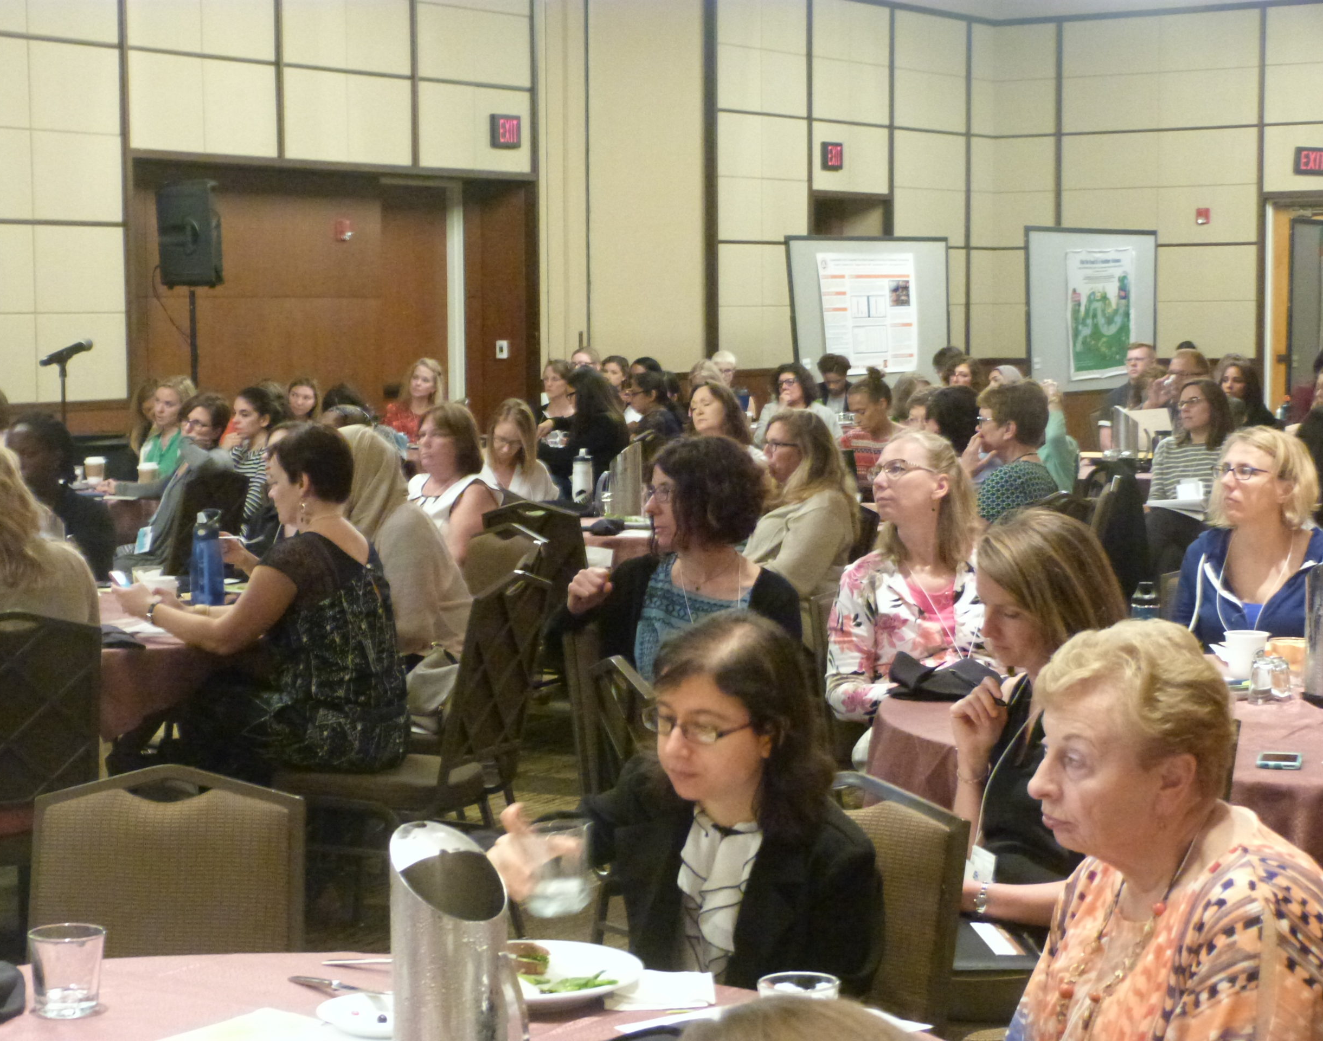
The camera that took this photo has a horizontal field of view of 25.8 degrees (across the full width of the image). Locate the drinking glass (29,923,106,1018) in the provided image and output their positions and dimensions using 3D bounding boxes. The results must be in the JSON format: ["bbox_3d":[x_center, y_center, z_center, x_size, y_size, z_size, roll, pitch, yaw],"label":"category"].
[{"bbox_3d":[-0.705,0.534,3.421,0.090,0.094,0.090,0,4,0],"label":"drinking glass"}]

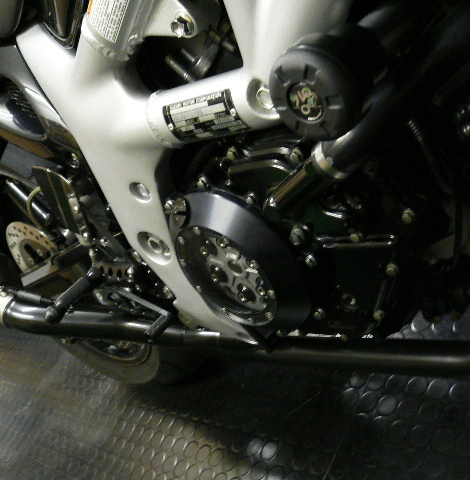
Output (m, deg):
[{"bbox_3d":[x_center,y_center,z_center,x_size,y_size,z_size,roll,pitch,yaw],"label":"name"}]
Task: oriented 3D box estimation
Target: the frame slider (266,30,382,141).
[{"bbox_3d":[0.056,-0.094,0.381,0.060,0.060,0.055,-5,34,51],"label":"frame slider"}]

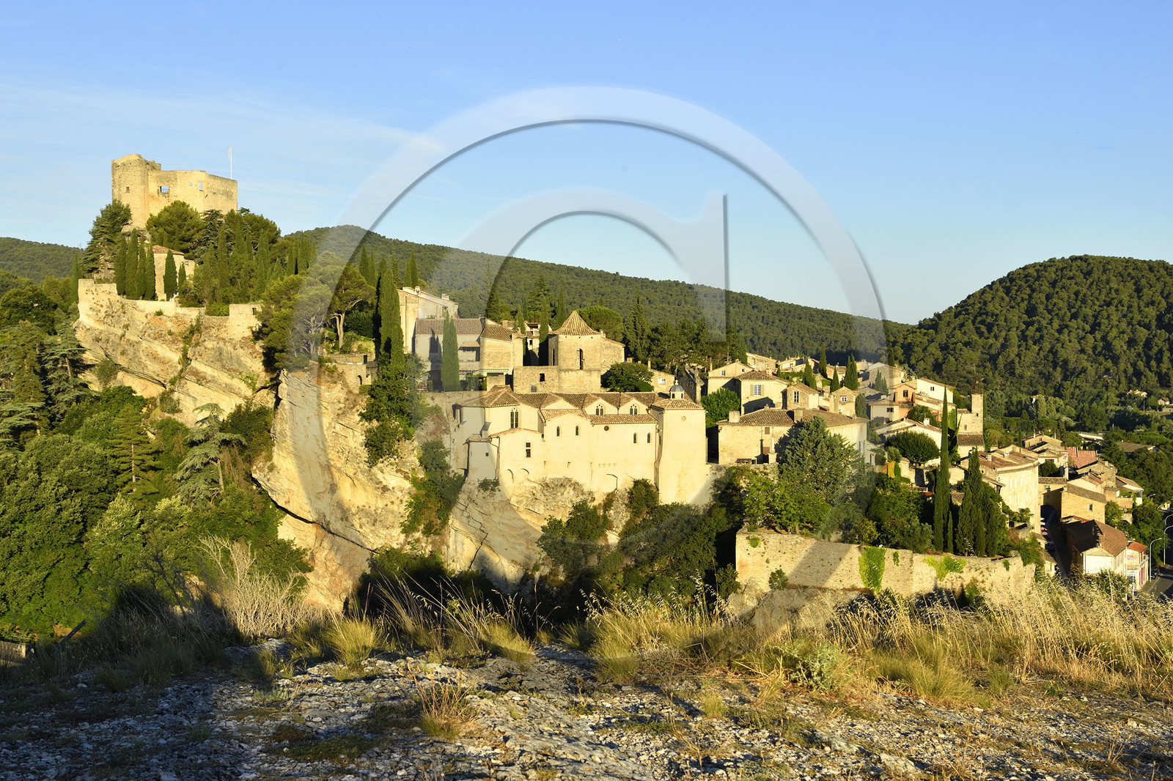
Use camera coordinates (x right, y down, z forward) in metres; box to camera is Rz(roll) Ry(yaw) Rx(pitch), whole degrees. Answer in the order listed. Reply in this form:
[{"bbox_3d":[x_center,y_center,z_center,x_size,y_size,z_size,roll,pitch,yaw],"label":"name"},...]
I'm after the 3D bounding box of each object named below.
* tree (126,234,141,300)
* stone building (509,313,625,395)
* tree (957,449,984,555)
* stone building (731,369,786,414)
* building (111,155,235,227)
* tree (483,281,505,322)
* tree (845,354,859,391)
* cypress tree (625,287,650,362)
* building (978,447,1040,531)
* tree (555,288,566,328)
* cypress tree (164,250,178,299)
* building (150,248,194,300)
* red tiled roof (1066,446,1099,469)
[{"bbox_3d":[-80.200,-21.720,277.000,2.600,11.680,2.600,0,0,0],"label":"tree"},{"bbox_3d":[-2.910,-5.390,242.000,15.800,13.500,12.000,-1,3,-12],"label":"stone building"},{"bbox_3d":[56.000,16.360,228.000,3.900,15.500,3.900,1,3,14],"label":"tree"},{"bbox_3d":[28.370,0.570,256.000,7.400,7.700,8.000,0,0,-7],"label":"stone building"},{"bbox_3d":[-88.080,-42.420,335.000,20.500,14.800,15.500,0,0,15],"label":"building"},{"bbox_3d":[-15.400,-13.500,262.000,3.200,10.000,3.200,0,1,0],"label":"tree"},{"bbox_3d":[52.260,-3.510,308.000,2.700,7.400,2.700,0,0,0],"label":"tree"},{"bbox_3d":[8.770,-11.020,270.000,4.200,13.290,4.200,0,0,0],"label":"cypress tree"},{"bbox_3d":[83.630,19.580,311.000,6.500,16.000,20.000,0,0,34],"label":"building"},{"bbox_3d":[-4.530,-12.930,276.000,2.400,11.000,2.400,0,3,-1],"label":"tree"},{"bbox_3d":[-75.310,-20.890,283.000,2.500,9.400,2.500,-1,3,-15],"label":"cypress tree"},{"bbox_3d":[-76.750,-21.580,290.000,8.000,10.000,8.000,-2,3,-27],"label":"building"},{"bbox_3d":[109.700,14.900,345.000,6.600,4.000,7.500,0,1,15],"label":"red tiled roof"}]

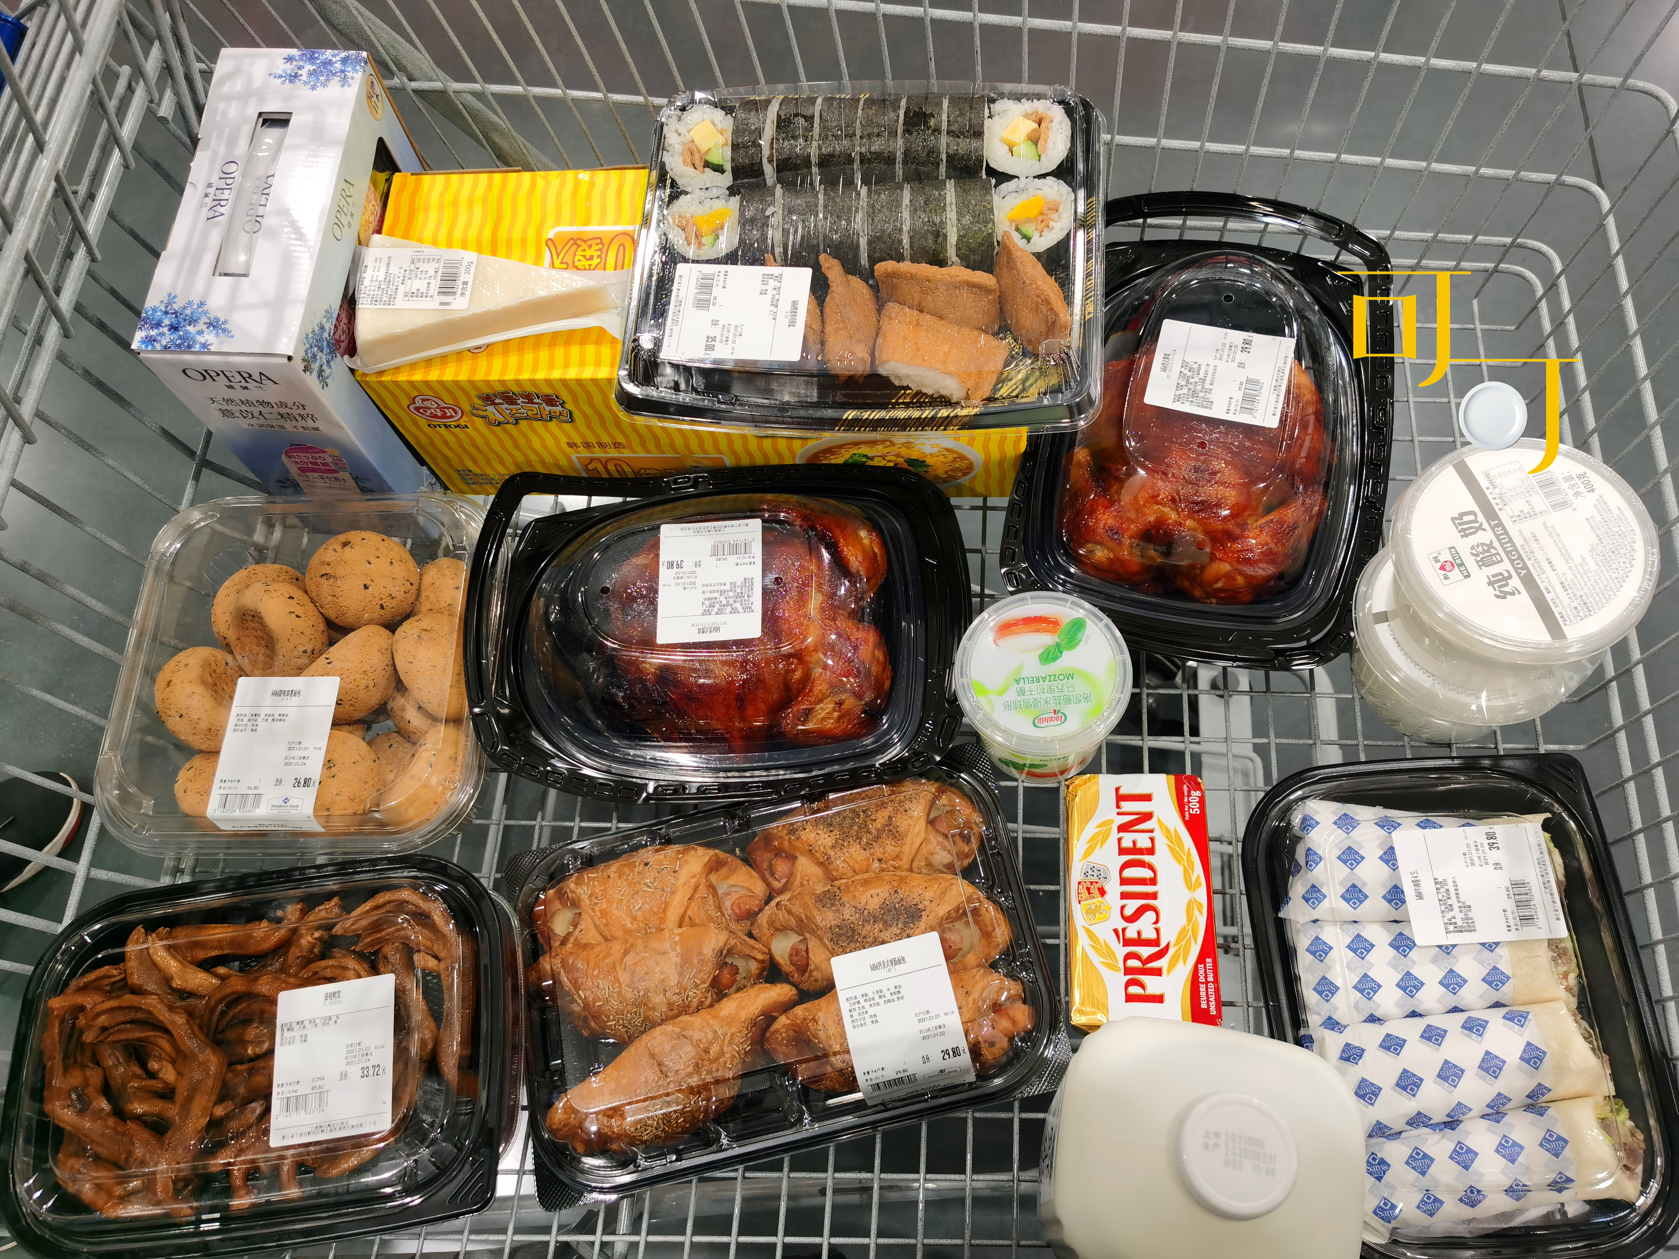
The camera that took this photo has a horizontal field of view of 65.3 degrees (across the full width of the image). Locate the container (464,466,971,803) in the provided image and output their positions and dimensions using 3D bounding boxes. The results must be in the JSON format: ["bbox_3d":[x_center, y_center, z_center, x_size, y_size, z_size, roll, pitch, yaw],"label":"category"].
[{"bbox_3d":[-0.074,0.000,0.796,0.309,0.118,0.211,-2,68,5],"label":"container"}]

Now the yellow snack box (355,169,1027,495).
[{"bbox_3d":[-0.078,-0.189,0.854,0.397,0.152,0.153,0,68,6],"label":"yellow snack box"}]

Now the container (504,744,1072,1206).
[{"bbox_3d":[-0.036,0.195,0.743,0.283,0.065,0.197,-13,68,0],"label":"container"}]

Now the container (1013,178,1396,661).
[{"bbox_3d":[0.226,-0.132,0.818,0.209,0.120,0.317,9,69,9],"label":"container"}]

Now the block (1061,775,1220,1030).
[{"bbox_3d":[0.169,0.159,0.745,0.075,0.050,0.137,2,68,7],"label":"block"}]

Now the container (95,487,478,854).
[{"bbox_3d":[-0.323,0.037,0.814,0.214,0.102,0.217,0,68,6],"label":"container"}]

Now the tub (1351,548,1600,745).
[{"bbox_3d":[0.369,0.002,0.783,0.135,0.060,0.135,0,68,6],"label":"tub"}]

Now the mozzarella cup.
[{"bbox_3d":[0.121,0.036,0.792,0.100,0.063,0.100,0,68,6],"label":"mozzarella cup"}]

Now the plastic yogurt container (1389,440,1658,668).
[{"bbox_3d":[0.372,-0.034,0.734,0.135,0.061,0.135,0,68,6],"label":"plastic yogurt container"}]

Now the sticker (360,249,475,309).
[{"bbox_3d":[-0.246,-0.203,0.759,0.073,0.003,0.041,5,69,7],"label":"sticker"}]

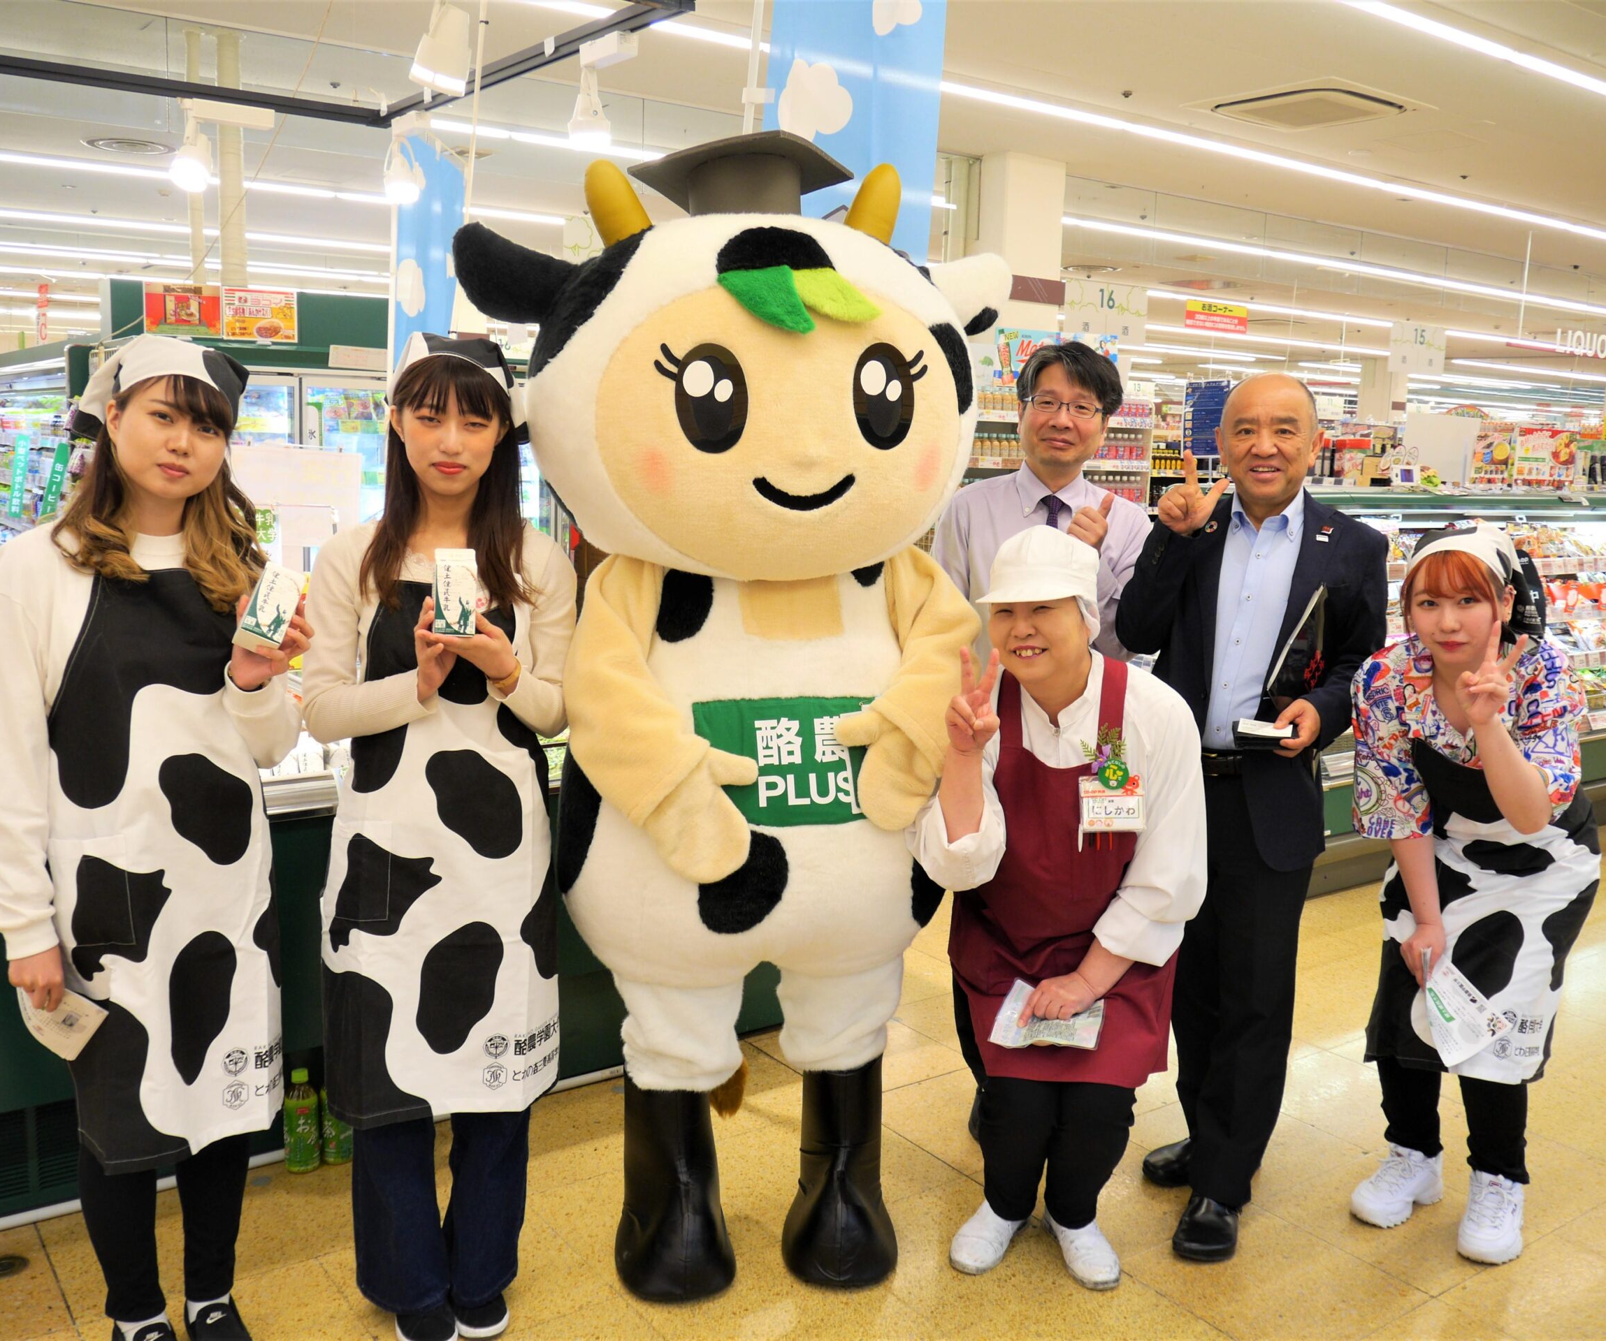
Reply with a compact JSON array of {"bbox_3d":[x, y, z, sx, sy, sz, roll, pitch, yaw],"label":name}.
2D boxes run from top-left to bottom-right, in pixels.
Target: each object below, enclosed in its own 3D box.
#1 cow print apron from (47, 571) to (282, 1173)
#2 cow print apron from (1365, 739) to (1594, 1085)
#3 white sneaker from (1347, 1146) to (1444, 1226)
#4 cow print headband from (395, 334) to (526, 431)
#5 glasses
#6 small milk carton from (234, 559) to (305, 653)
[{"bbox_3d":[-0.948,0.279,2.160,0.350,0.890,0.220,-2,9,-24],"label":"cow print apron"},{"bbox_3d":[1.306,0.444,2.780,0.420,0.670,0.350,5,9,23],"label":"cow print apron"},{"bbox_3d":[1.216,1.027,2.956,0.265,0.125,0.105,-6,11,-41],"label":"white sneaker"},{"bbox_3d":[-0.554,-0.465,2.310,0.210,0.175,0.210,5,9,-12],"label":"cow print headband"},{"bbox_3d":[0.530,-0.537,2.940,0.145,0.042,0.140,13,7,10],"label":"glasses"},{"bbox_3d":[-0.869,-0.110,2.371,0.069,0.148,0.069,22,-27,-23],"label":"small milk carton"}]

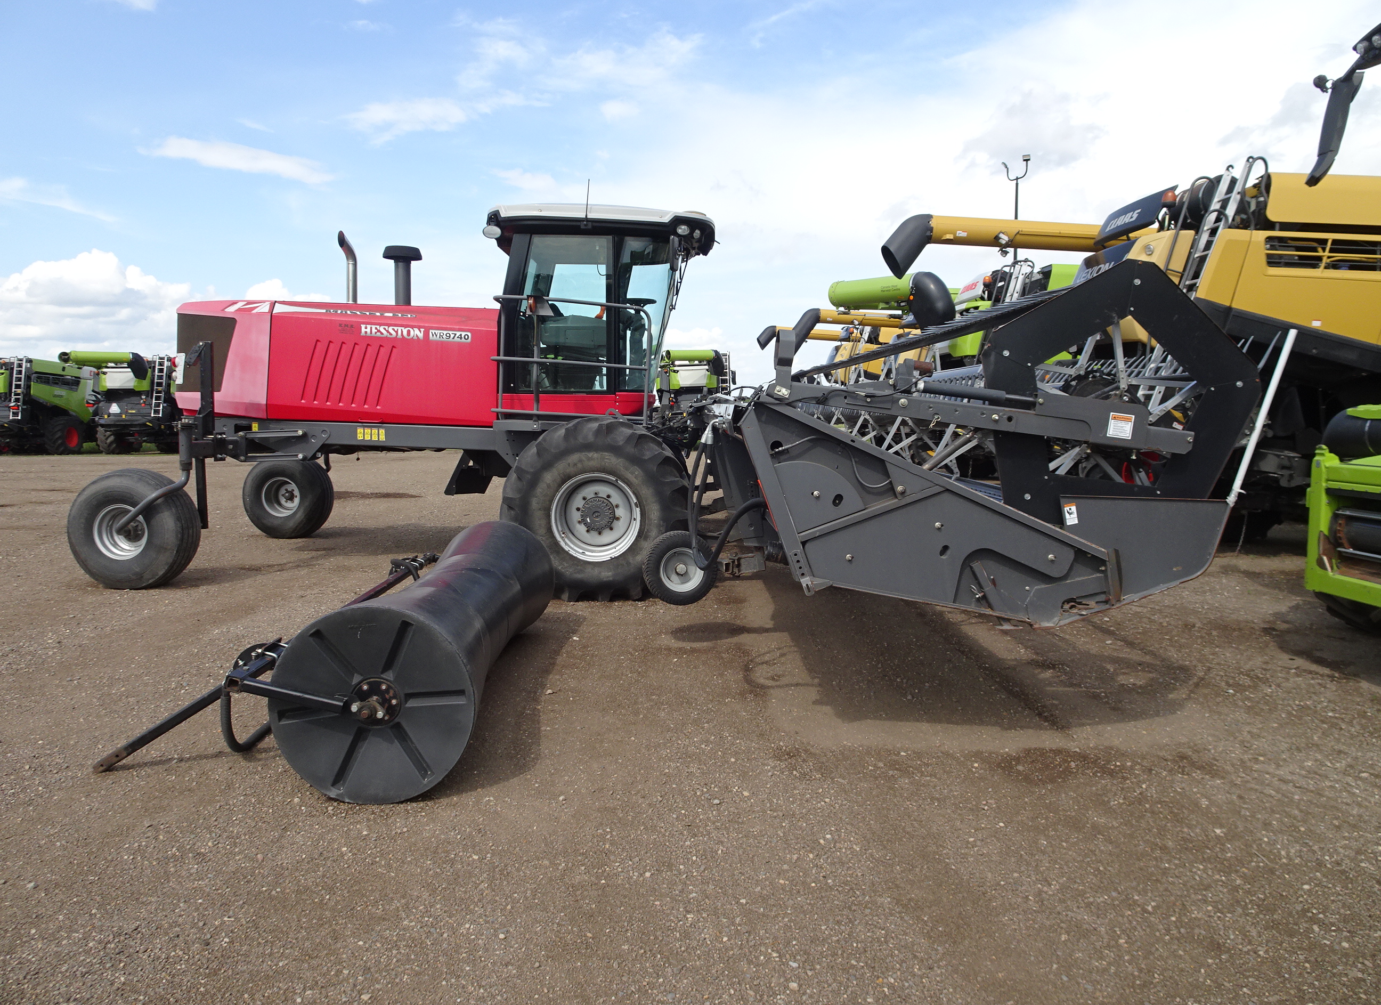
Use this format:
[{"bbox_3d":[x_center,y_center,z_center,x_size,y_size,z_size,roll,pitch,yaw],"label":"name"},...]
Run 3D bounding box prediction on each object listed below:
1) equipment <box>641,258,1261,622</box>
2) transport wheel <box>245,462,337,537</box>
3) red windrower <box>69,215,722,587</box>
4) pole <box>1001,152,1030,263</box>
[{"bbox_3d":[1.000,-0.751,9.371,2.600,1.480,11.000,0,5,0],"label":"equipment"},{"bbox_3d":[-4.700,-0.031,11.245,1.000,1.000,0.420,-1,5,-8],"label":"transport wheel"},{"bbox_3d":[-2.420,-1.071,9.361,5.280,3.420,3.650,0,5,0],"label":"red windrower"},{"bbox_3d":[12.450,-7.593,36.956,1.050,11.300,0.700,0,5,0],"label":"pole"}]

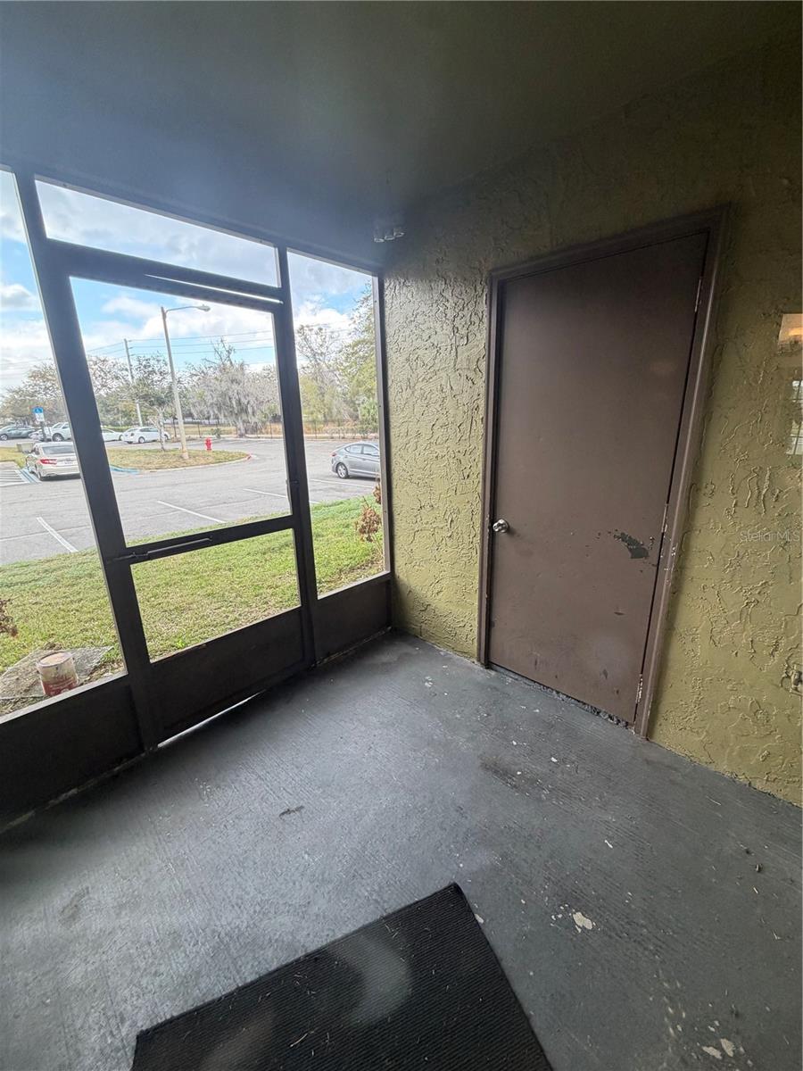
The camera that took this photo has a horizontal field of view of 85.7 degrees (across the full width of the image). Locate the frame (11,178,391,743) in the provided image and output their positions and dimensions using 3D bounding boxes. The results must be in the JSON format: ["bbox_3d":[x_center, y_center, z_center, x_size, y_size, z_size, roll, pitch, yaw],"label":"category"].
[{"bbox_3d":[-0.666,-0.265,2.265,0.060,2.264,1.648,13,21,42],"label":"frame"}]

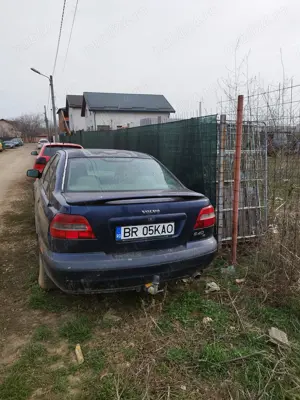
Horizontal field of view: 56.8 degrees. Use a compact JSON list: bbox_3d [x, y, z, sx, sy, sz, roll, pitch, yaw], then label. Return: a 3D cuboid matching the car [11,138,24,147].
[{"bbox_3d":[-27.133,-11.819,57.000,1.760,1.530,4.200,-4,13,-21],"label":"car"}]

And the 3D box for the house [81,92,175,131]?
[{"bbox_3d":[-2.950,-9.550,35.050,10.100,7.100,7.900,-4,13,-18],"label":"house"}]

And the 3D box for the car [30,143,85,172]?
[{"bbox_3d":[-3.040,-1.190,9.420,1.700,1.430,4.030,-4,13,-21],"label":"car"}]

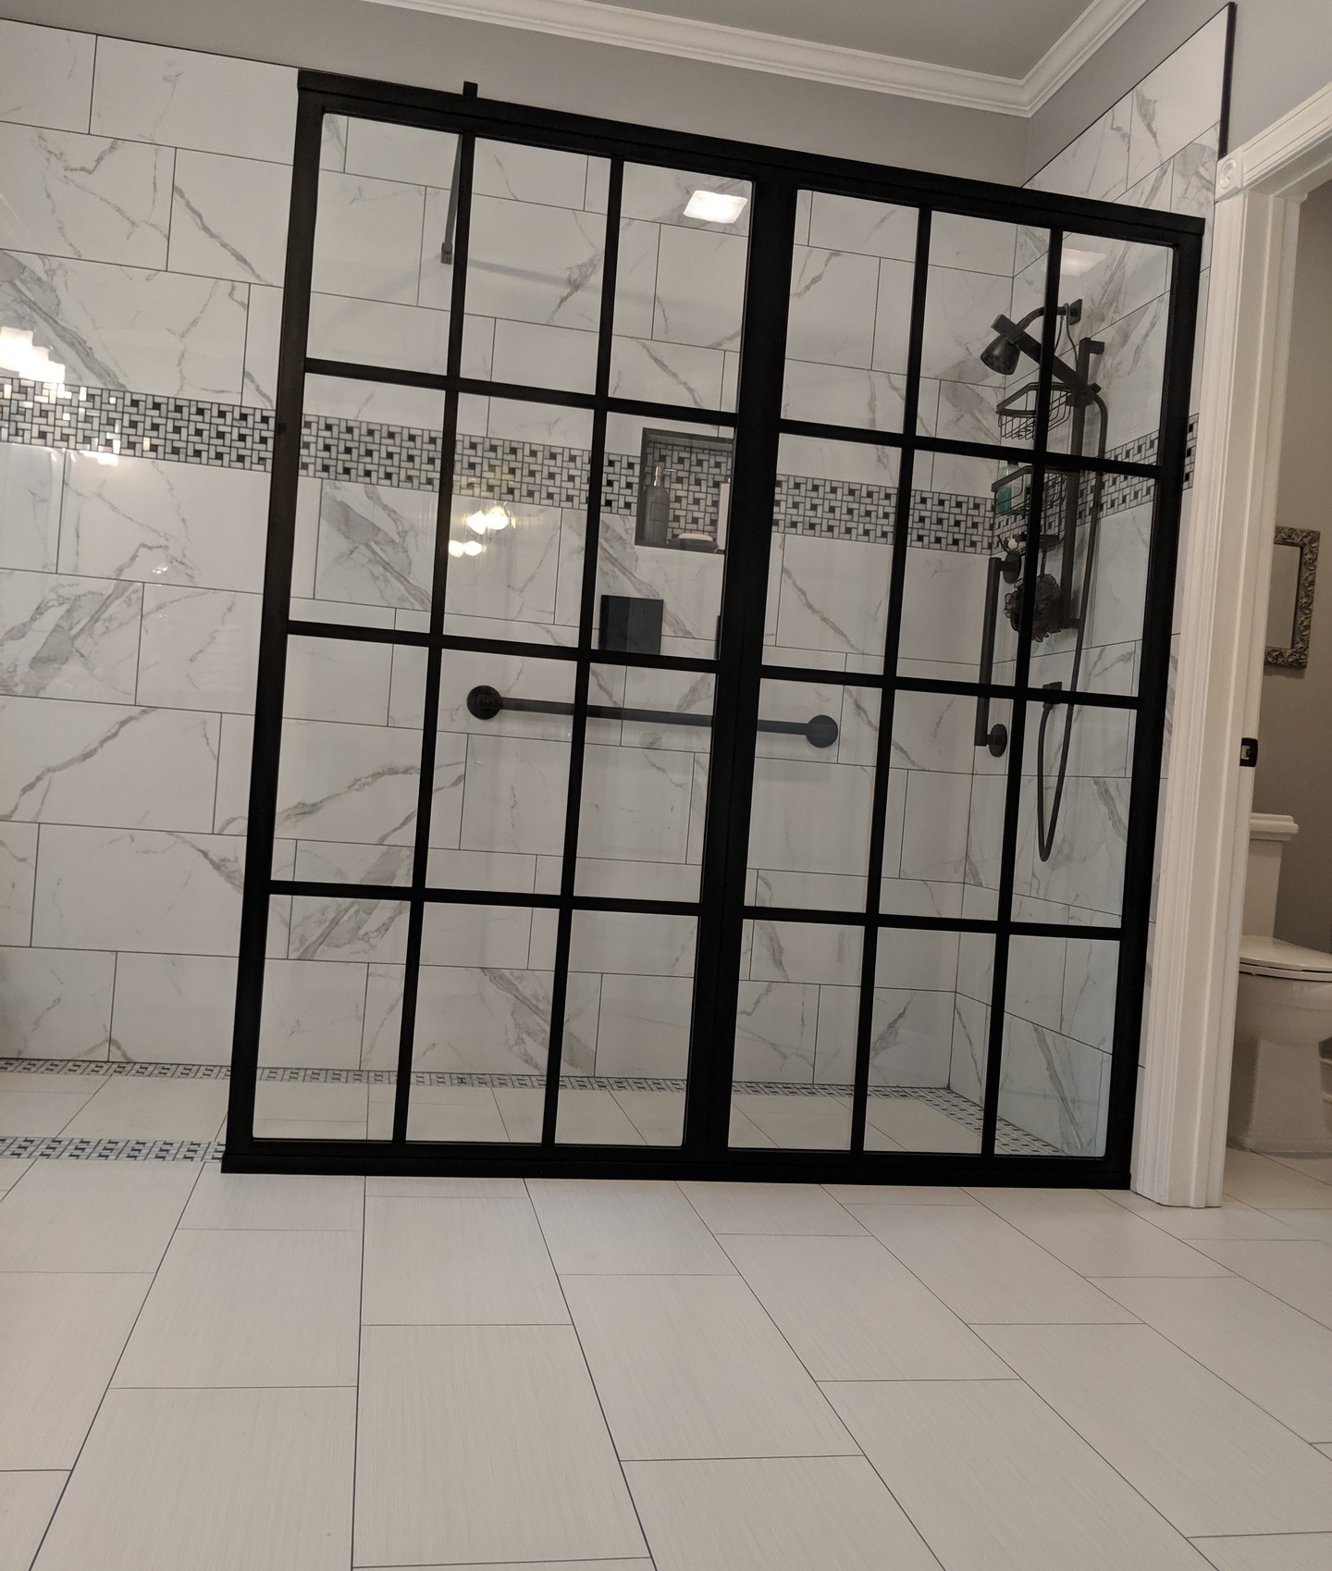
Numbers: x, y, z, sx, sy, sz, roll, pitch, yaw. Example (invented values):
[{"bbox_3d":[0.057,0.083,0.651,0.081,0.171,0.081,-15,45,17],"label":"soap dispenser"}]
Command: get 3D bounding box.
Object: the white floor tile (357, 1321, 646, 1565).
[{"bbox_3d":[-0.224,0.792,1.707,0.303,0.010,0.596,4,0,-12],"label":"white floor tile"}]

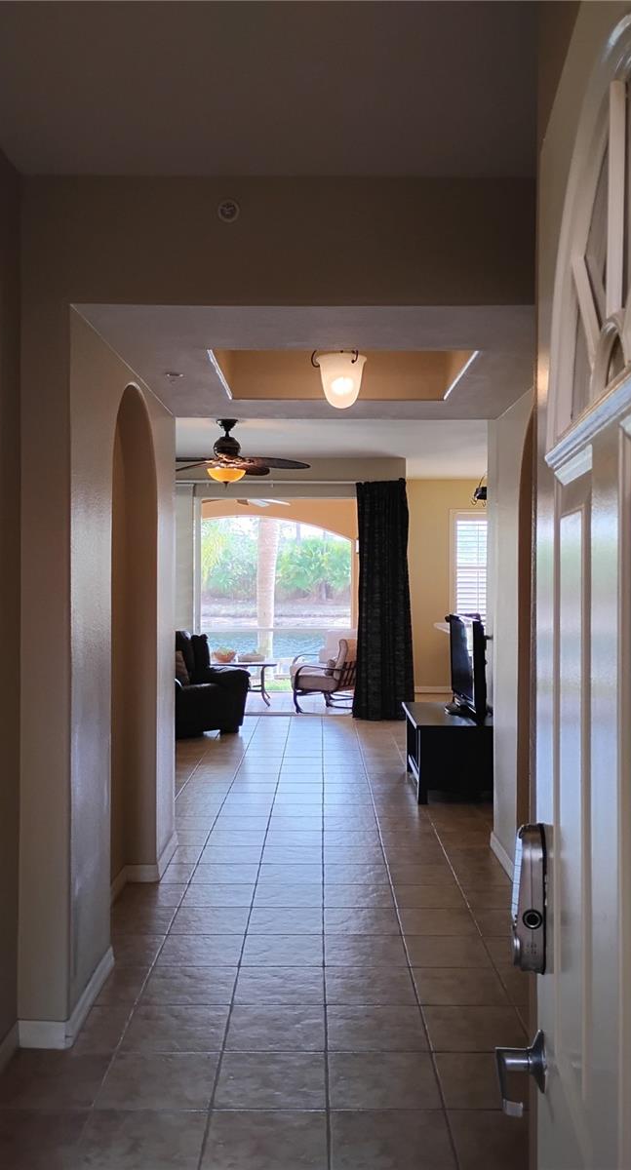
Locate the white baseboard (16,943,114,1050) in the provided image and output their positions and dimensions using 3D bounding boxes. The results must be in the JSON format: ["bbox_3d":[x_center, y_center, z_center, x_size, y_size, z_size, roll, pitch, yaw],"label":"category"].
[{"bbox_3d":[-0.874,1.459,3.400,0.178,0.090,0.650,0,1,0],"label":"white baseboard"}]

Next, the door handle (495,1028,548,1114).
[{"bbox_3d":[0.248,0.589,1.141,0.062,0.080,0.142,0,1,6],"label":"door handle"}]

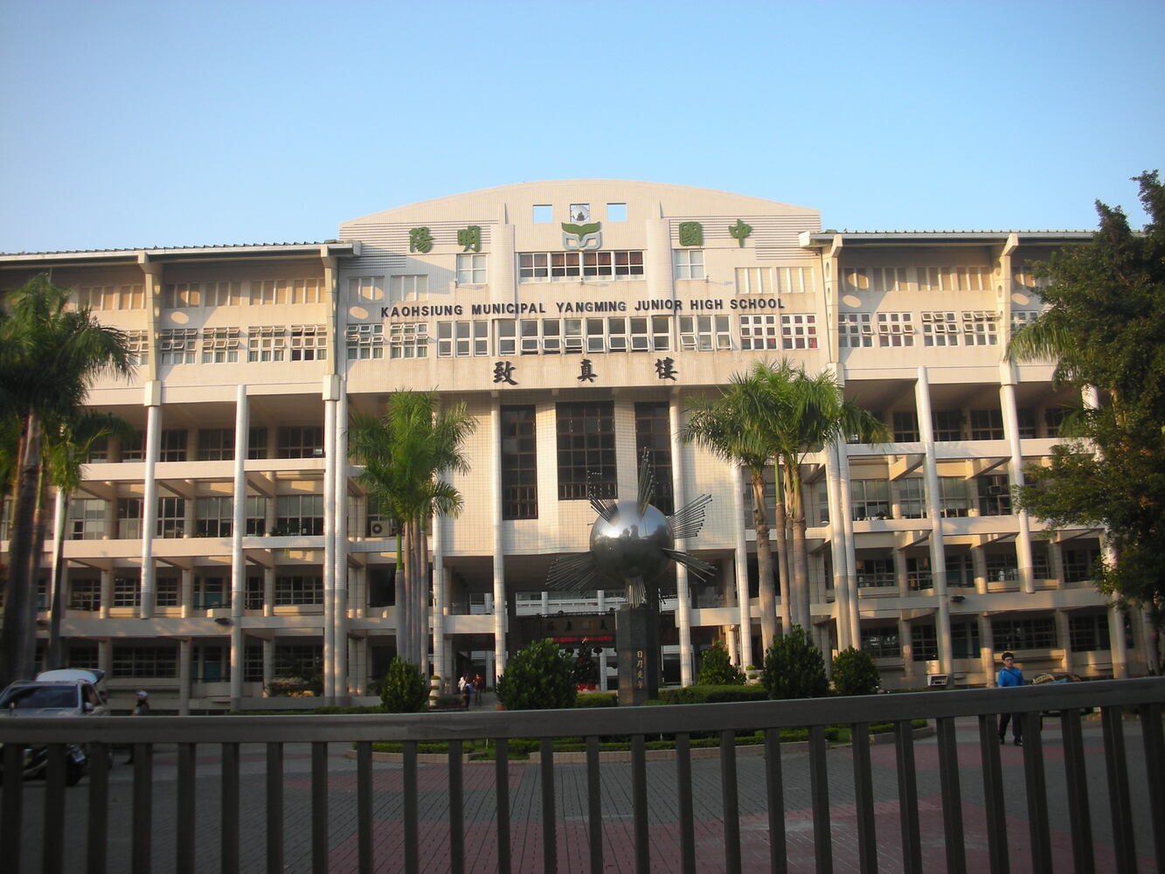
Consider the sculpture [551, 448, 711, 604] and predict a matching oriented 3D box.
[{"bbox_3d":[1.096,2.059,26.508,3.600,3.350,3.200,-1,-11,-2],"label":"sculpture"}]

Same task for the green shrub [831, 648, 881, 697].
[{"bbox_3d":[6.733,5.861,29.000,1.220,1.360,1.220,-1,-11,-2],"label":"green shrub"}]

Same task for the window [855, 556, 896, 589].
[{"bbox_3d":[16.279,7.523,65.331,2.293,1.783,0.150,-1,-11,-2],"label":"window"}]

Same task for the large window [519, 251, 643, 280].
[{"bbox_3d":[-0.071,-8.895,61.470,6.464,1.521,0.200,-1,-11,-2],"label":"large window"}]

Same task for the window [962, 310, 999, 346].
[{"bbox_3d":[20.840,-5.686,61.567,1.831,1.875,0.200,-1,-11,-2],"label":"window"}]

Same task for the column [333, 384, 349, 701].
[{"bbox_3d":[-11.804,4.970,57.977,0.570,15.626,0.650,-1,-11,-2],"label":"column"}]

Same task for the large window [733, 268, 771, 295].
[{"bbox_3d":[8.677,-7.930,59.957,1.863,1.405,0.200,-1,-11,-2],"label":"large window"}]

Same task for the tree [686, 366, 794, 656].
[{"bbox_3d":[5.831,3.474,44.527,4.100,13.033,4.100,-1,-13,-2],"label":"tree"}]

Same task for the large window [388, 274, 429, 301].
[{"bbox_3d":[-8.667,-7.439,58.962,1.952,1.373,0.150,-1,-11,-2],"label":"large window"}]

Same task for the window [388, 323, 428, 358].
[{"bbox_3d":[-8.628,-4.780,58.659,1.892,1.809,0.200,-1,-11,-2],"label":"window"}]

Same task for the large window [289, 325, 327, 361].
[{"bbox_3d":[-13.604,-4.638,58.439,1.834,1.825,0.200,-1,-11,-2],"label":"large window"}]

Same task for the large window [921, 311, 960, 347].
[{"bbox_3d":[17.980,-5.416,59.140,1.850,1.840,0.200,-1,-12,-2],"label":"large window"}]

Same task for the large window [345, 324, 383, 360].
[{"bbox_3d":[-10.785,-4.717,58.405,1.839,1.790,0.200,-1,-13,-2],"label":"large window"}]

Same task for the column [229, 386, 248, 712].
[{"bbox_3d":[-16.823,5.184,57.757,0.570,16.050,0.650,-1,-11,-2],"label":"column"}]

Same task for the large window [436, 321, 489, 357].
[{"bbox_3d":[-5.954,-4.891,58.605,2.618,1.844,0.200,-1,-13,-2],"label":"large window"}]

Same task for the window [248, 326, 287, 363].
[{"bbox_3d":[-15.598,-4.559,58.265,1.845,1.820,0.150,-1,-11,-2],"label":"window"}]

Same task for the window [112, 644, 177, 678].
[{"bbox_3d":[-23.176,11.883,62.315,3.401,1.635,0.200,-1,-11,-2],"label":"window"}]

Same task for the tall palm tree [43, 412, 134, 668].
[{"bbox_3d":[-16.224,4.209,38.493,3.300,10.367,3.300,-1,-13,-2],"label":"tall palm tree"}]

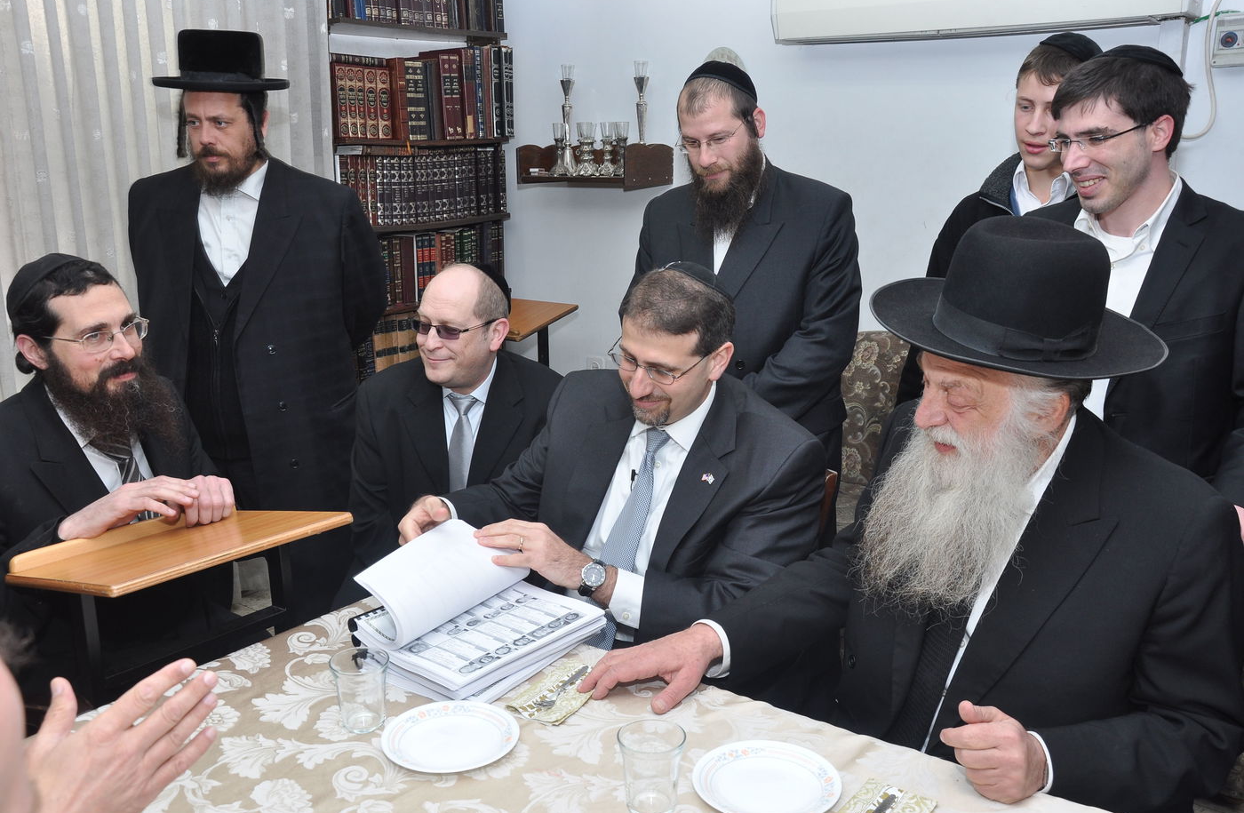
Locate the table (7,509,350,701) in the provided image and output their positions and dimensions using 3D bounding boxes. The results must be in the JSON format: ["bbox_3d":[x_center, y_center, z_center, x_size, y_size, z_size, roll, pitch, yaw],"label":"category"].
[{"bbox_3d":[-0.748,0.648,1.921,0.379,0.925,0.421,10,17,38],"label":"table"}]

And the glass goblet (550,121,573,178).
[{"bbox_3d":[-0.206,-0.873,3.630,0.078,0.184,0.078,0,14,0],"label":"glass goblet"}]

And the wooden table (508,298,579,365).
[{"bbox_3d":[-0.447,0.084,4.211,0.450,0.954,0.385,8,16,32],"label":"wooden table"}]

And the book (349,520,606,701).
[{"bbox_3d":[-0.234,0.317,1.700,0.245,0.130,0.300,12,18,38],"label":"book"}]

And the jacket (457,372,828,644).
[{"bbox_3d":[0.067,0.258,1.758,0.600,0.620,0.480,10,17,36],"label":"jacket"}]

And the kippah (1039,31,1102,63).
[{"bbox_3d":[0.827,-0.647,1.950,0.140,0.060,0.140,11,-10,36],"label":"kippah"}]

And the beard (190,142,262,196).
[{"bbox_3d":[-0.811,-0.490,2.200,0.140,0.118,0.120,2,14,7],"label":"beard"}]

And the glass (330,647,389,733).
[{"bbox_3d":[-0.361,0.398,1.489,0.081,0.088,0.081,0,14,0],"label":"glass"}]

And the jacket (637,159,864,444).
[{"bbox_3d":[0.278,-0.205,2.380,0.520,0.670,0.310,9,17,31],"label":"jacket"}]

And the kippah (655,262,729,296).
[{"bbox_3d":[0.124,-0.210,1.830,0.135,0.048,0.135,10,-5,34],"label":"kippah"}]

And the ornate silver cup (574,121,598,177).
[{"bbox_3d":[-0.135,-0.981,4.080,0.085,0.210,0.085,0,13,0],"label":"ornate silver cup"}]

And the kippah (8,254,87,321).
[{"bbox_3d":[-0.931,-0.201,1.740,0.165,0.065,0.165,-14,-24,-45],"label":"kippah"}]

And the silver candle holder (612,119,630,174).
[{"bbox_3d":[-0.004,-0.808,3.345,0.055,0.168,0.055,-1,15,0],"label":"silver candle holder"}]

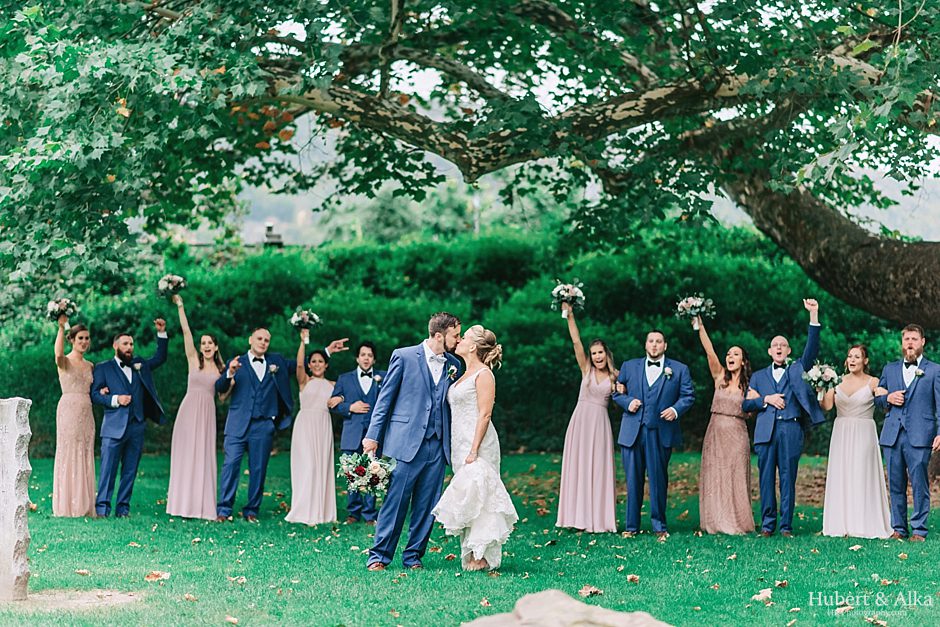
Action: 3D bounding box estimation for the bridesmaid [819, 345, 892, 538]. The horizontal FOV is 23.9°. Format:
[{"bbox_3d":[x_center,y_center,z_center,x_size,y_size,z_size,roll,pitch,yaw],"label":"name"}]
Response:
[{"bbox_3d":[3.352,1.113,19.300,0.620,1.662,0.480,0,-2,12],"label":"bridesmaid"}]

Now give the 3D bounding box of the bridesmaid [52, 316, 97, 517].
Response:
[{"bbox_3d":[-3.671,0.956,20.600,0.420,1.828,0.400,0,-2,-15],"label":"bridesmaid"}]

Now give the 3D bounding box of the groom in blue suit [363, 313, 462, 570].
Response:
[{"bbox_3d":[-0.409,0.911,15.800,0.600,1.820,0.540,1,-2,-41],"label":"groom in blue suit"}]

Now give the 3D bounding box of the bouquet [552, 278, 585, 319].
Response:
[{"bbox_3d":[0.861,-0.132,19.600,0.300,0.350,0.280,0,-1,0],"label":"bouquet"}]

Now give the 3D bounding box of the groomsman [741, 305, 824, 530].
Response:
[{"bbox_3d":[2.768,0.918,19.600,0.710,2.070,0.440,0,-1,2],"label":"groomsman"}]

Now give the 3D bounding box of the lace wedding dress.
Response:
[{"bbox_3d":[0.038,1.089,15.500,0.540,1.389,0.500,1,-2,-28],"label":"lace wedding dress"}]

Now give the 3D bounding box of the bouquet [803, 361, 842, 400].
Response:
[{"bbox_3d":[3.009,0.574,19.000,0.310,0.340,0.300,0,-1,0],"label":"bouquet"}]

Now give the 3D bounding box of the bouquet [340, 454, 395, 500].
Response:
[{"bbox_3d":[-0.711,1.124,15.400,0.390,0.319,0.320,0,-2,10],"label":"bouquet"}]

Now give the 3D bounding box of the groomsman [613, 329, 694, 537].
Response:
[{"bbox_3d":[1.612,1.045,19.500,0.700,1.810,0.500,0,-1,6],"label":"groomsman"}]

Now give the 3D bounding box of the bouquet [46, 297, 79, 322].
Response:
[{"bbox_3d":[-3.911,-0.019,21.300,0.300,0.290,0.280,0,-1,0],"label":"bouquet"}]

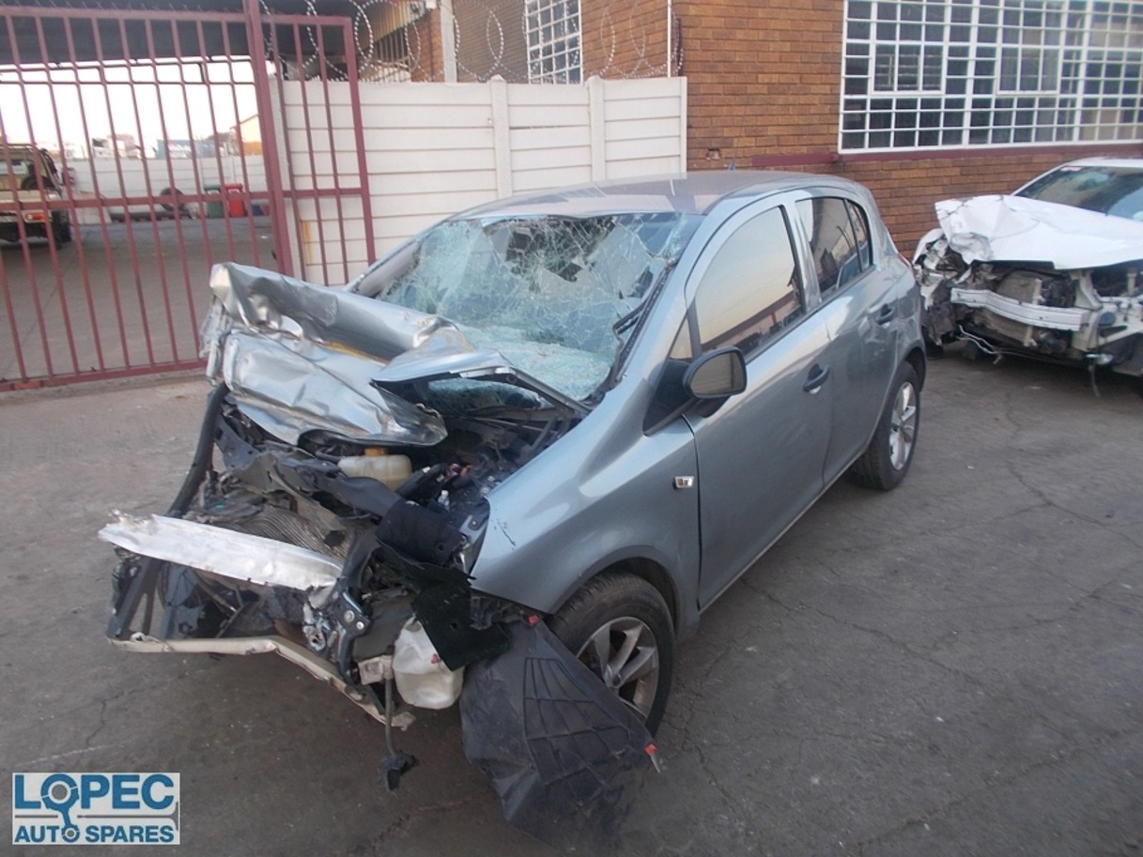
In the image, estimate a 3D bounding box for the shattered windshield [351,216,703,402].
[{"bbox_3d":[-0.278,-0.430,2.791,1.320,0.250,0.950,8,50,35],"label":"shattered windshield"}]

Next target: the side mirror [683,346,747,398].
[{"bbox_3d":[0.382,-0.151,2.299,0.180,0.135,0.085,-8,17,-16],"label":"side mirror"}]

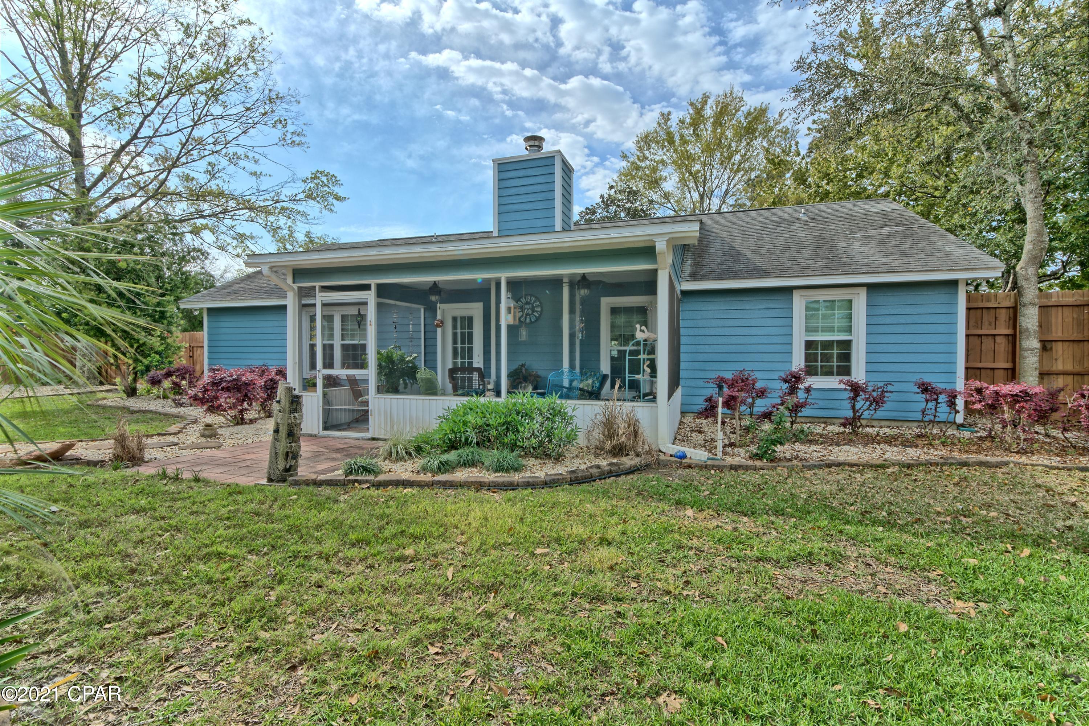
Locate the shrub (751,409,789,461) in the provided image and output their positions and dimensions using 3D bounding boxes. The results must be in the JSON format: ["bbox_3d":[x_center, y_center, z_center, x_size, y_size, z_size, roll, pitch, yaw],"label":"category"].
[{"bbox_3d":[2.590,0.784,5.550,0.410,0.580,0.410,1,1,25],"label":"shrub"}]

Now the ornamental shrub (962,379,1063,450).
[{"bbox_3d":[5.805,0.654,6.000,0.920,0.860,0.800,1,2,44],"label":"ornamental shrub"}]

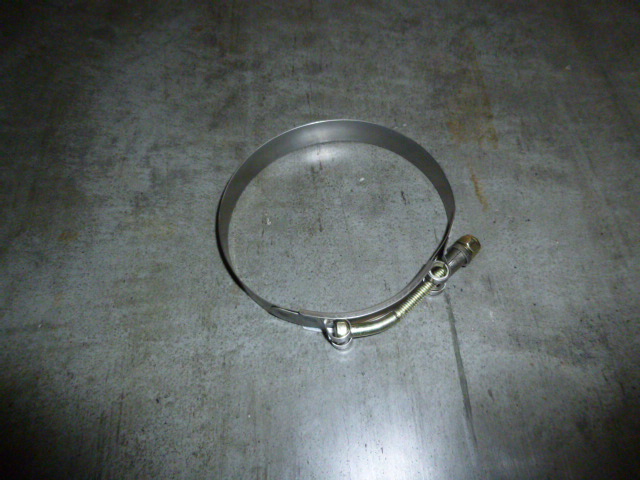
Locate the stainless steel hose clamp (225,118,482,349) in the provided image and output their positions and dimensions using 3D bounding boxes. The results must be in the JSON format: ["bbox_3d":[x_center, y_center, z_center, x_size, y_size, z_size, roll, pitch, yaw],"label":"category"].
[{"bbox_3d":[0.010,-0.012,0.254,0.126,0.019,0.132,-3,59,5],"label":"stainless steel hose clamp"}]

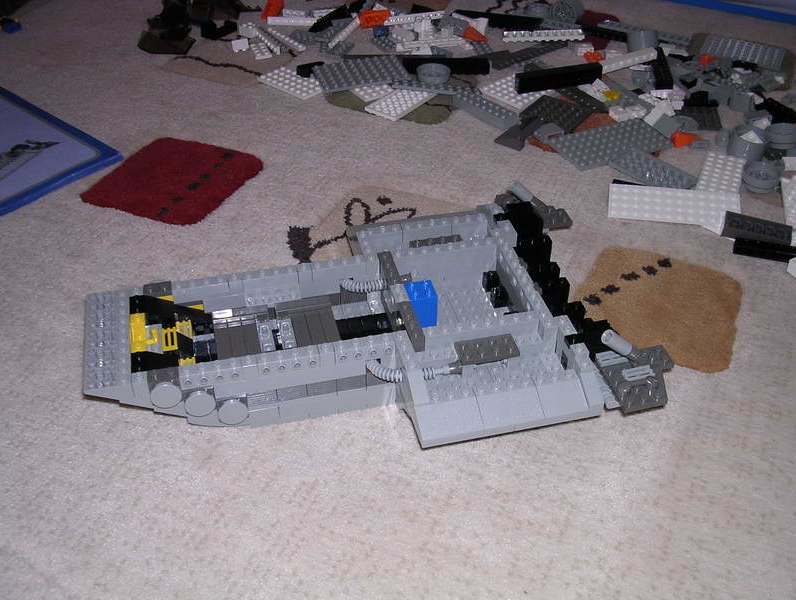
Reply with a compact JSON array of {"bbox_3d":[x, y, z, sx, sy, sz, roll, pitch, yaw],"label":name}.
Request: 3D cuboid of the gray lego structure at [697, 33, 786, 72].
[{"bbox_3d":[0.359,-0.259,0.918,0.080,0.005,0.048,16,43,15],"label":"gray lego structure"}]

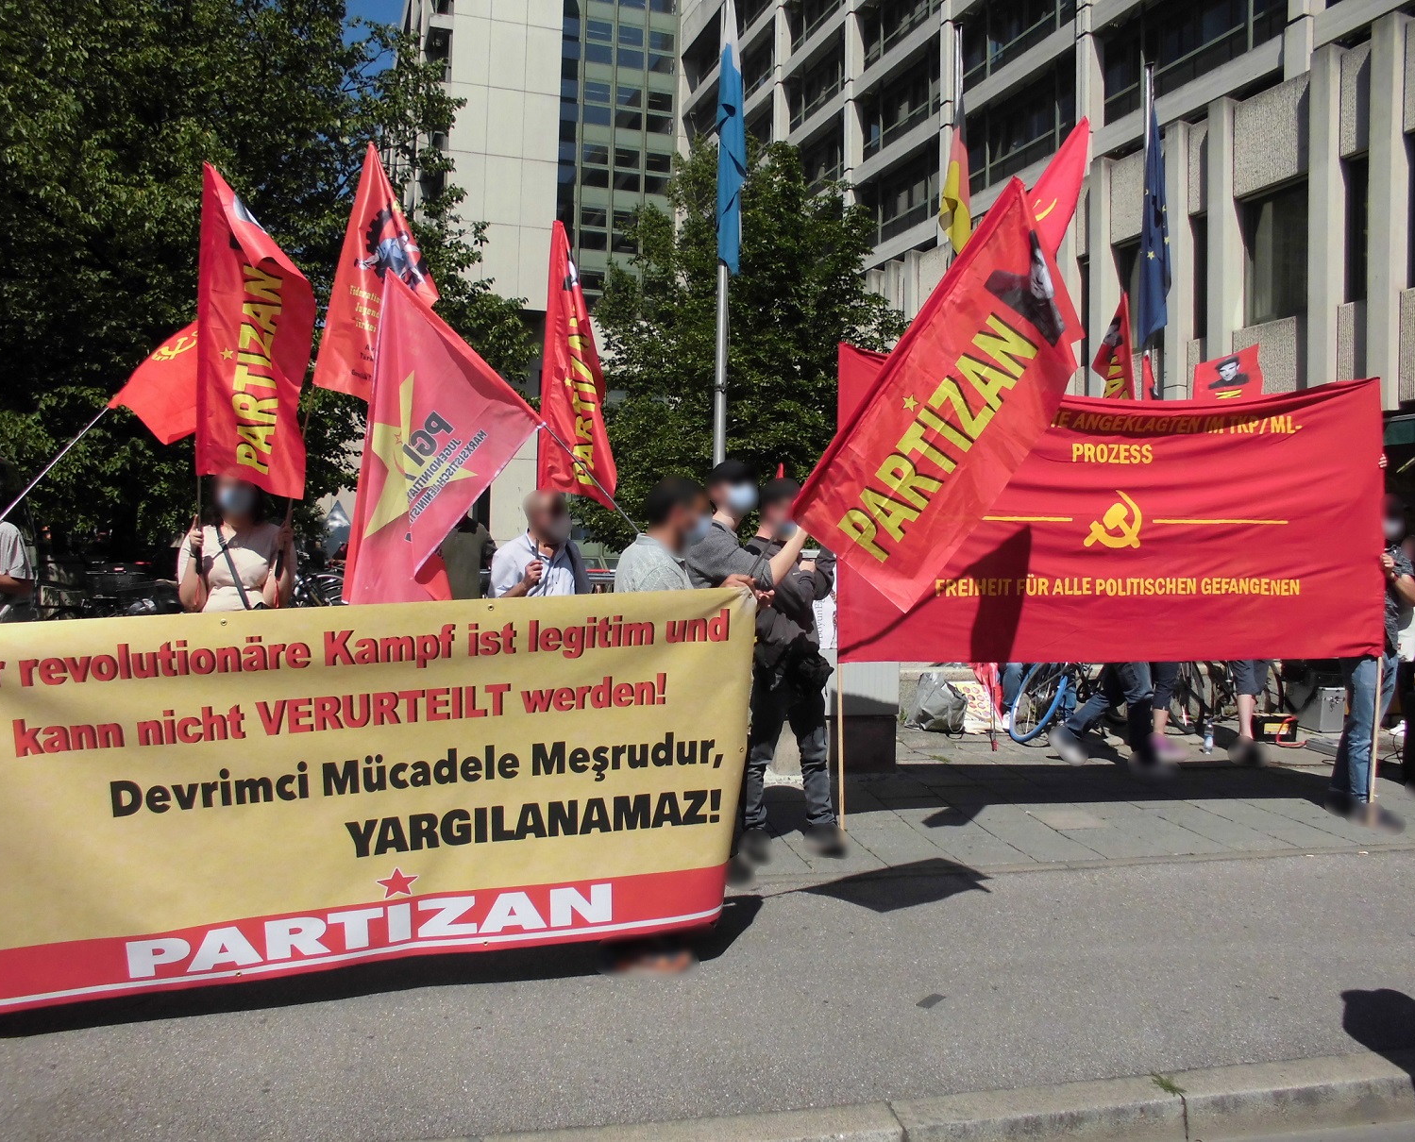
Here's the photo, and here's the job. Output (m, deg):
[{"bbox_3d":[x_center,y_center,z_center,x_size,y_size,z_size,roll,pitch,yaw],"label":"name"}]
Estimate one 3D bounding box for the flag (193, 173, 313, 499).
[{"bbox_3d":[-2.038,-1.079,5.150,0.500,1.480,0.250,1,1,-9],"label":"flag"}]

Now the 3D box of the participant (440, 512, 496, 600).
[{"bbox_3d":[-1.482,0.378,7.000,0.520,1.740,0.330,0,1,0],"label":"participant"}]

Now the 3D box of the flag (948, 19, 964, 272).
[{"bbox_3d":[2.646,-4.537,12.200,0.090,2.600,0.090,1,1,0],"label":"flag"}]

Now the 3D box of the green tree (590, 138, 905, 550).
[{"bbox_3d":[0.556,-2.604,15.500,4.200,6.500,4.000,1,1,0],"label":"green tree"}]

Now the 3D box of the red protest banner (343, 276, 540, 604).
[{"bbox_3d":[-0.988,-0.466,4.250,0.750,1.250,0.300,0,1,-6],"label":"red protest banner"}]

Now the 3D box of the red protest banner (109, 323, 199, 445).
[{"bbox_3d":[-2.335,-0.852,4.950,0.550,0.650,0.300,0,1,-14],"label":"red protest banner"}]

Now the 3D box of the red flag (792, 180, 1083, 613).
[{"bbox_3d":[0.909,-0.604,4.040,0.530,1.460,0.200,35,9,5],"label":"red flag"}]

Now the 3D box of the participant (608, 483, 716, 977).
[{"bbox_3d":[-0.161,0.546,4.120,0.400,1.740,0.500,1,1,12],"label":"participant"}]

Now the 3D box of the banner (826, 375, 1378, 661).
[{"bbox_3d":[2.093,-0.291,5.800,2.950,1.480,0.150,0,1,-8],"label":"banner"}]

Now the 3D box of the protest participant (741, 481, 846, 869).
[{"bbox_3d":[0.397,0.459,5.420,0.420,1.750,0.500,1,1,27],"label":"protest participant"}]

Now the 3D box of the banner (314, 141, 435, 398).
[{"bbox_3d":[-1.390,-1.251,4.800,0.560,1.100,0.350,0,1,-18],"label":"banner"}]

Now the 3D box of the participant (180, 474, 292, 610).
[{"bbox_3d":[-1.892,0.450,4.600,0.520,1.680,0.400,0,1,-19],"label":"participant"}]

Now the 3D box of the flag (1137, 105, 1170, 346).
[{"bbox_3d":[5.071,-3.921,13.000,0.360,2.700,0.250,1,1,17],"label":"flag"}]

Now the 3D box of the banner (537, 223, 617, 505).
[{"bbox_3d":[-0.552,-0.885,4.850,0.360,1.200,0.300,2,1,-27],"label":"banner"}]

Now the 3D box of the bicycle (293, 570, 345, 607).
[{"bbox_3d":[-3.730,0.350,10.500,1.720,1.050,0.580,1,1,41],"label":"bicycle"}]

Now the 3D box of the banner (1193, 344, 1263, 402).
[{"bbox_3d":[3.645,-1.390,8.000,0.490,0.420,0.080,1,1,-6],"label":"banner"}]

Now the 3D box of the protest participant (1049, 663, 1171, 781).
[{"bbox_3d":[2.580,0.406,7.200,0.700,1.720,0.520,1,1,21],"label":"protest participant"}]

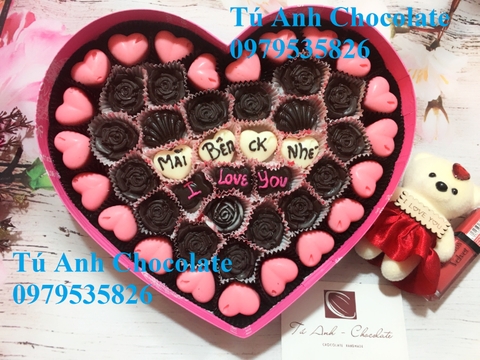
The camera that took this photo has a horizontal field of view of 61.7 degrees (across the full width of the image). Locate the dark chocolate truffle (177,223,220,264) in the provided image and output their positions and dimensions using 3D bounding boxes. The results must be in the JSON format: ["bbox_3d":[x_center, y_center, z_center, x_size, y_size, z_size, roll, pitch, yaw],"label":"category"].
[{"bbox_3d":[-0.032,0.048,0.307,0.031,0.016,0.031,-1,84,0],"label":"dark chocolate truffle"}]

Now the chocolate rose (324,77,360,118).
[{"bbox_3d":[0.079,-0.063,0.309,0.028,0.016,0.028,4,78,-2],"label":"chocolate rose"}]

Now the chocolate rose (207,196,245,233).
[{"bbox_3d":[-0.011,0.025,0.287,0.028,0.016,0.028,0,86,0],"label":"chocolate rose"}]

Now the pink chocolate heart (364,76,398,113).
[{"bbox_3d":[0.107,-0.065,0.302,0.025,0.013,0.029,-32,86,-4],"label":"pink chocolate heart"}]

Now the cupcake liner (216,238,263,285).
[{"bbox_3d":[-0.001,0.062,0.305,0.036,0.020,0.036,0,84,0],"label":"cupcake liner"}]

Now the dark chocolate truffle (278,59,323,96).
[{"bbox_3d":[0.049,-0.081,0.321,0.031,0.016,0.031,1,84,0],"label":"dark chocolate truffle"}]

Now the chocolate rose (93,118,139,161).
[{"bbox_3d":[-0.089,-0.029,0.291,0.029,0.016,0.029,0,86,0],"label":"chocolate rose"}]

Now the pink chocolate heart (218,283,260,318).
[{"bbox_3d":[0.000,0.085,0.283,0.029,0.013,0.025,-5,84,-2],"label":"pink chocolate heart"}]

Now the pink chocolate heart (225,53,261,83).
[{"bbox_3d":[0.002,-0.090,0.322,0.027,0.014,0.030,40,85,4],"label":"pink chocolate heart"}]

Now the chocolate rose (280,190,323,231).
[{"bbox_3d":[0.046,0.023,0.307,0.030,0.016,0.030,1,82,-1],"label":"chocolate rose"}]

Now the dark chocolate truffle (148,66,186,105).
[{"bbox_3d":[-0.057,-0.074,0.319,0.029,0.016,0.029,-1,82,-1],"label":"dark chocolate truffle"}]

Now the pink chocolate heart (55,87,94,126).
[{"bbox_3d":[-0.121,-0.054,0.296,0.025,0.013,0.029,17,86,1],"label":"pink chocolate heart"}]

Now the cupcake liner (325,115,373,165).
[{"bbox_3d":[0.083,-0.029,0.314,0.036,0.020,0.038,2,82,0],"label":"cupcake liner"}]

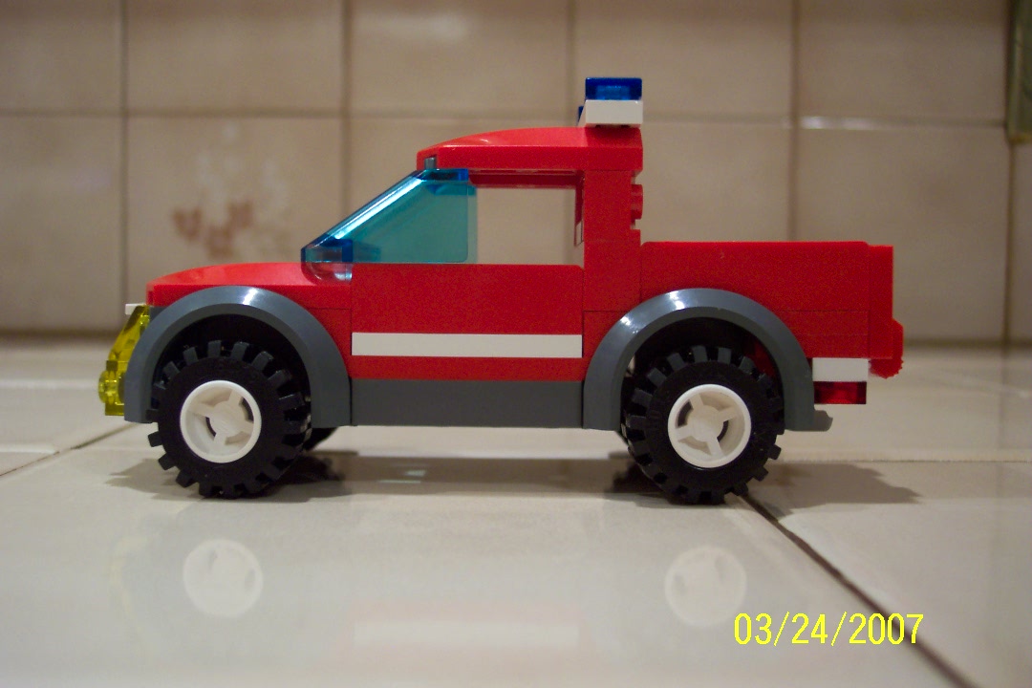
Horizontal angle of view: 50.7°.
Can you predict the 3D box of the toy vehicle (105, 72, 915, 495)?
[{"bbox_3d":[-0.001,-0.009,0.166,0.115,0.057,0.049,0,3,0],"label":"toy vehicle"}]

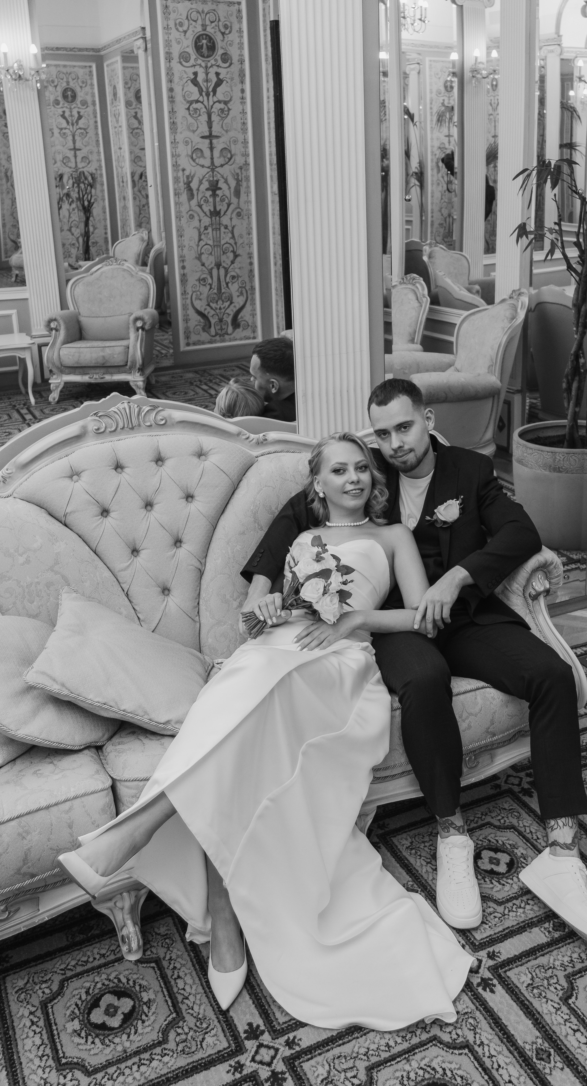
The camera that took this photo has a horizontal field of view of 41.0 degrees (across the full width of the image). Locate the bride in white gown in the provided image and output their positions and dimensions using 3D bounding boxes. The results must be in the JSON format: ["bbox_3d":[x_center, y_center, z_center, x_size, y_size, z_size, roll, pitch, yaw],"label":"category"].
[{"bbox_3d":[0.030,0.370,1.920,0.900,1.110,0.960,5,22,15],"label":"bride in white gown"}]

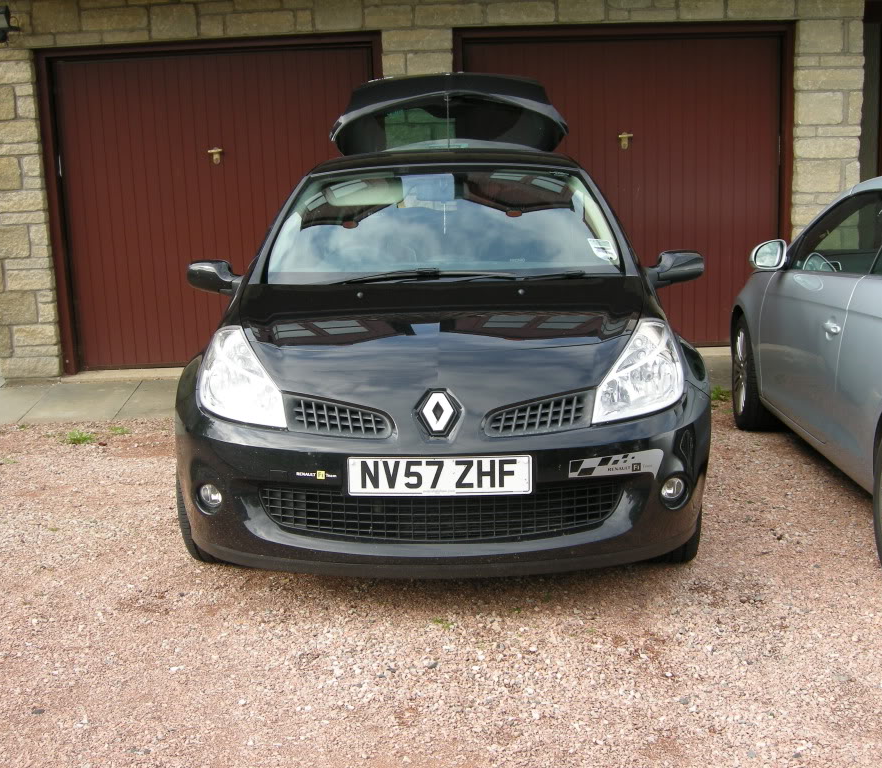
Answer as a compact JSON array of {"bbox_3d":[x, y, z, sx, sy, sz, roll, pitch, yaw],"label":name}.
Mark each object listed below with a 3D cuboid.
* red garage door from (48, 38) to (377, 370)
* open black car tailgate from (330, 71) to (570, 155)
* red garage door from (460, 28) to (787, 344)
[{"bbox_3d":[-1.481,-1.142,8.083,2.108,2.110,0.080,-2,14,1],"label":"red garage door"},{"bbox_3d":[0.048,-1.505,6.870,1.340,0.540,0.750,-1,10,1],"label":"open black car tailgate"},{"bbox_3d":[1.219,-1.289,8.080,2.160,2.100,0.100,-2,11,-1],"label":"red garage door"}]

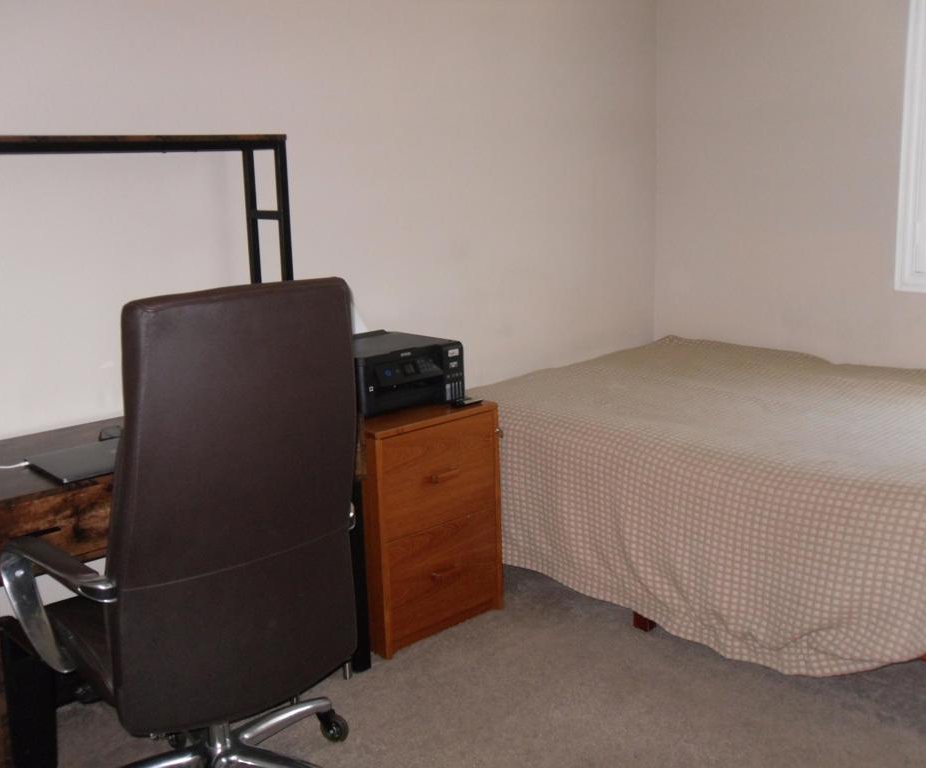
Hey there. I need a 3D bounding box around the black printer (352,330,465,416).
[{"bbox_3d":[-0.253,-0.042,3.290,0.374,0.186,0.352,-11,15,-36],"label":"black printer"}]

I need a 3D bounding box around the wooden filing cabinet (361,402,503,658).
[{"bbox_3d":[-0.214,0.401,3.271,0.476,0.676,0.470,-12,16,-41],"label":"wooden filing cabinet"}]

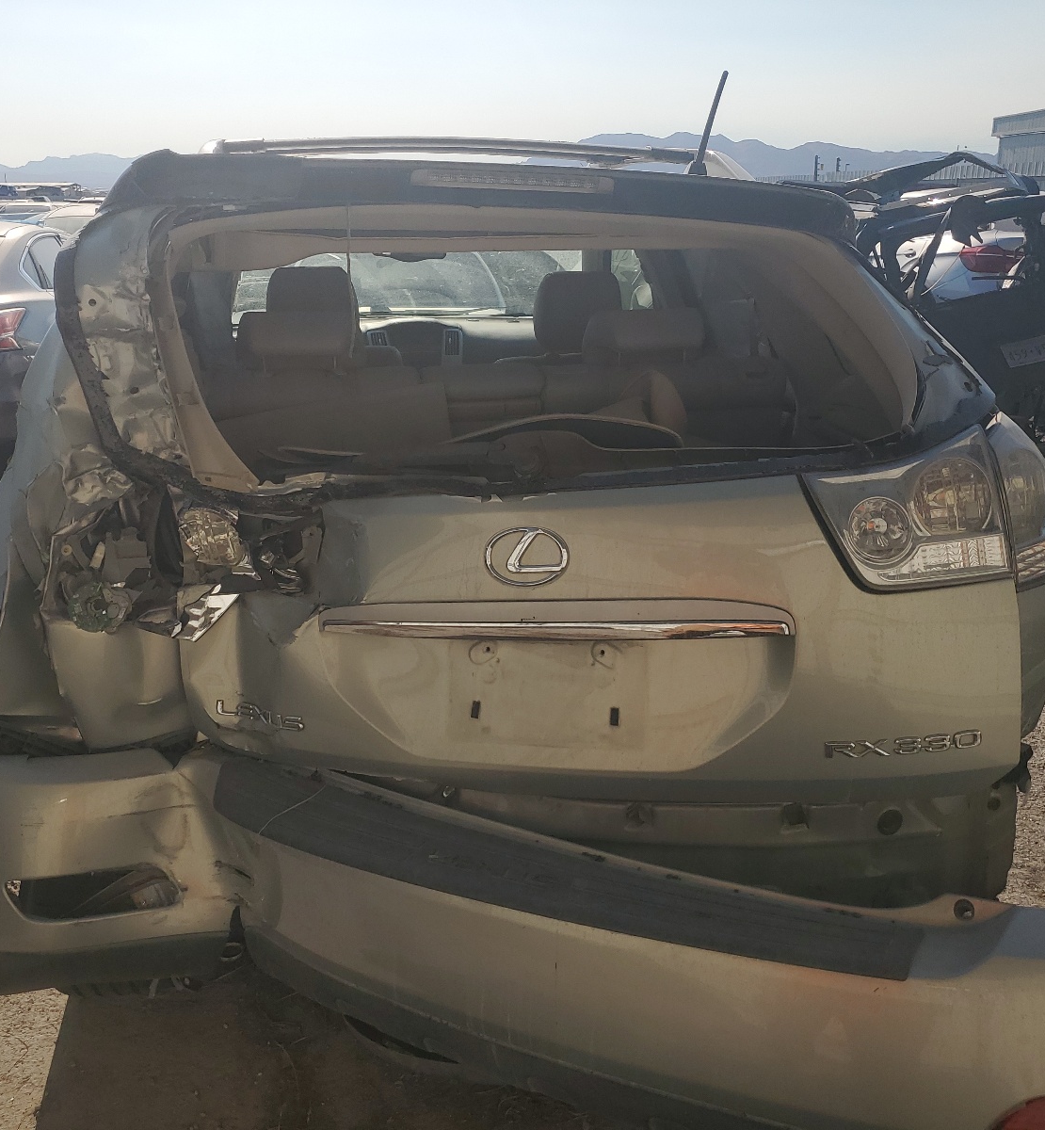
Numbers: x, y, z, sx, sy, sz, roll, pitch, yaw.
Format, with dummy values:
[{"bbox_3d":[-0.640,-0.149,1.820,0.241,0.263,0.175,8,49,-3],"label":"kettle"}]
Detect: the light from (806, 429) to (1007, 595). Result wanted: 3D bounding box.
[{"bbox_3d":[0.635,-0.089,1.867,0.350,0.215,0.150,-6,19,-17],"label":"light"}]

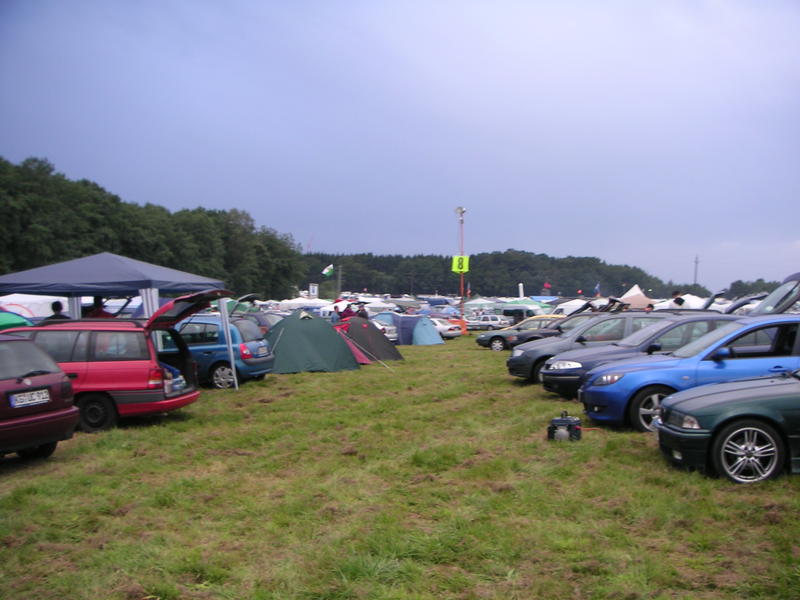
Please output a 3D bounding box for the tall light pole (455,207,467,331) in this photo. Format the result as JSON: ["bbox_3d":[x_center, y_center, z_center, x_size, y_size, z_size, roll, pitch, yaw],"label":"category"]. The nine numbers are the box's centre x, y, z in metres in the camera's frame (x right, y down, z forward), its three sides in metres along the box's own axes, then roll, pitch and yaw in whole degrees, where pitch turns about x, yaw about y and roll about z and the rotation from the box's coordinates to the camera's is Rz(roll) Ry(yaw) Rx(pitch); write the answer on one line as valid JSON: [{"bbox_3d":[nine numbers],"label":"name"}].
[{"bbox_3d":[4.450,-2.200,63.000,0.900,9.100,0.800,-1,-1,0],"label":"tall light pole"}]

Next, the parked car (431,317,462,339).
[{"bbox_3d":[1.620,1.760,55.000,4.400,1.410,1.700,-1,-1,37],"label":"parked car"}]

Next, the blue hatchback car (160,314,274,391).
[{"bbox_3d":[-4.460,1.050,17.680,3.770,1.420,1.640,-1,-1,12],"label":"blue hatchback car"}]

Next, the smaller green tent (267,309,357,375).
[{"bbox_3d":[-2.460,1.030,22.400,2.700,1.520,2.400,0,-1,-5],"label":"smaller green tent"}]

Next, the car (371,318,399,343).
[{"bbox_3d":[-2.340,1.460,43.400,4.300,1.410,1.700,-1,-1,29],"label":"car"}]

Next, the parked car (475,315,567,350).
[{"bbox_3d":[5.200,1.240,33.850,4.400,1.410,1.700,-1,-1,0],"label":"parked car"}]

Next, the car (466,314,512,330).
[{"bbox_3d":[7.950,2.020,79.000,4.300,1.430,1.700,-1,-1,40],"label":"car"}]

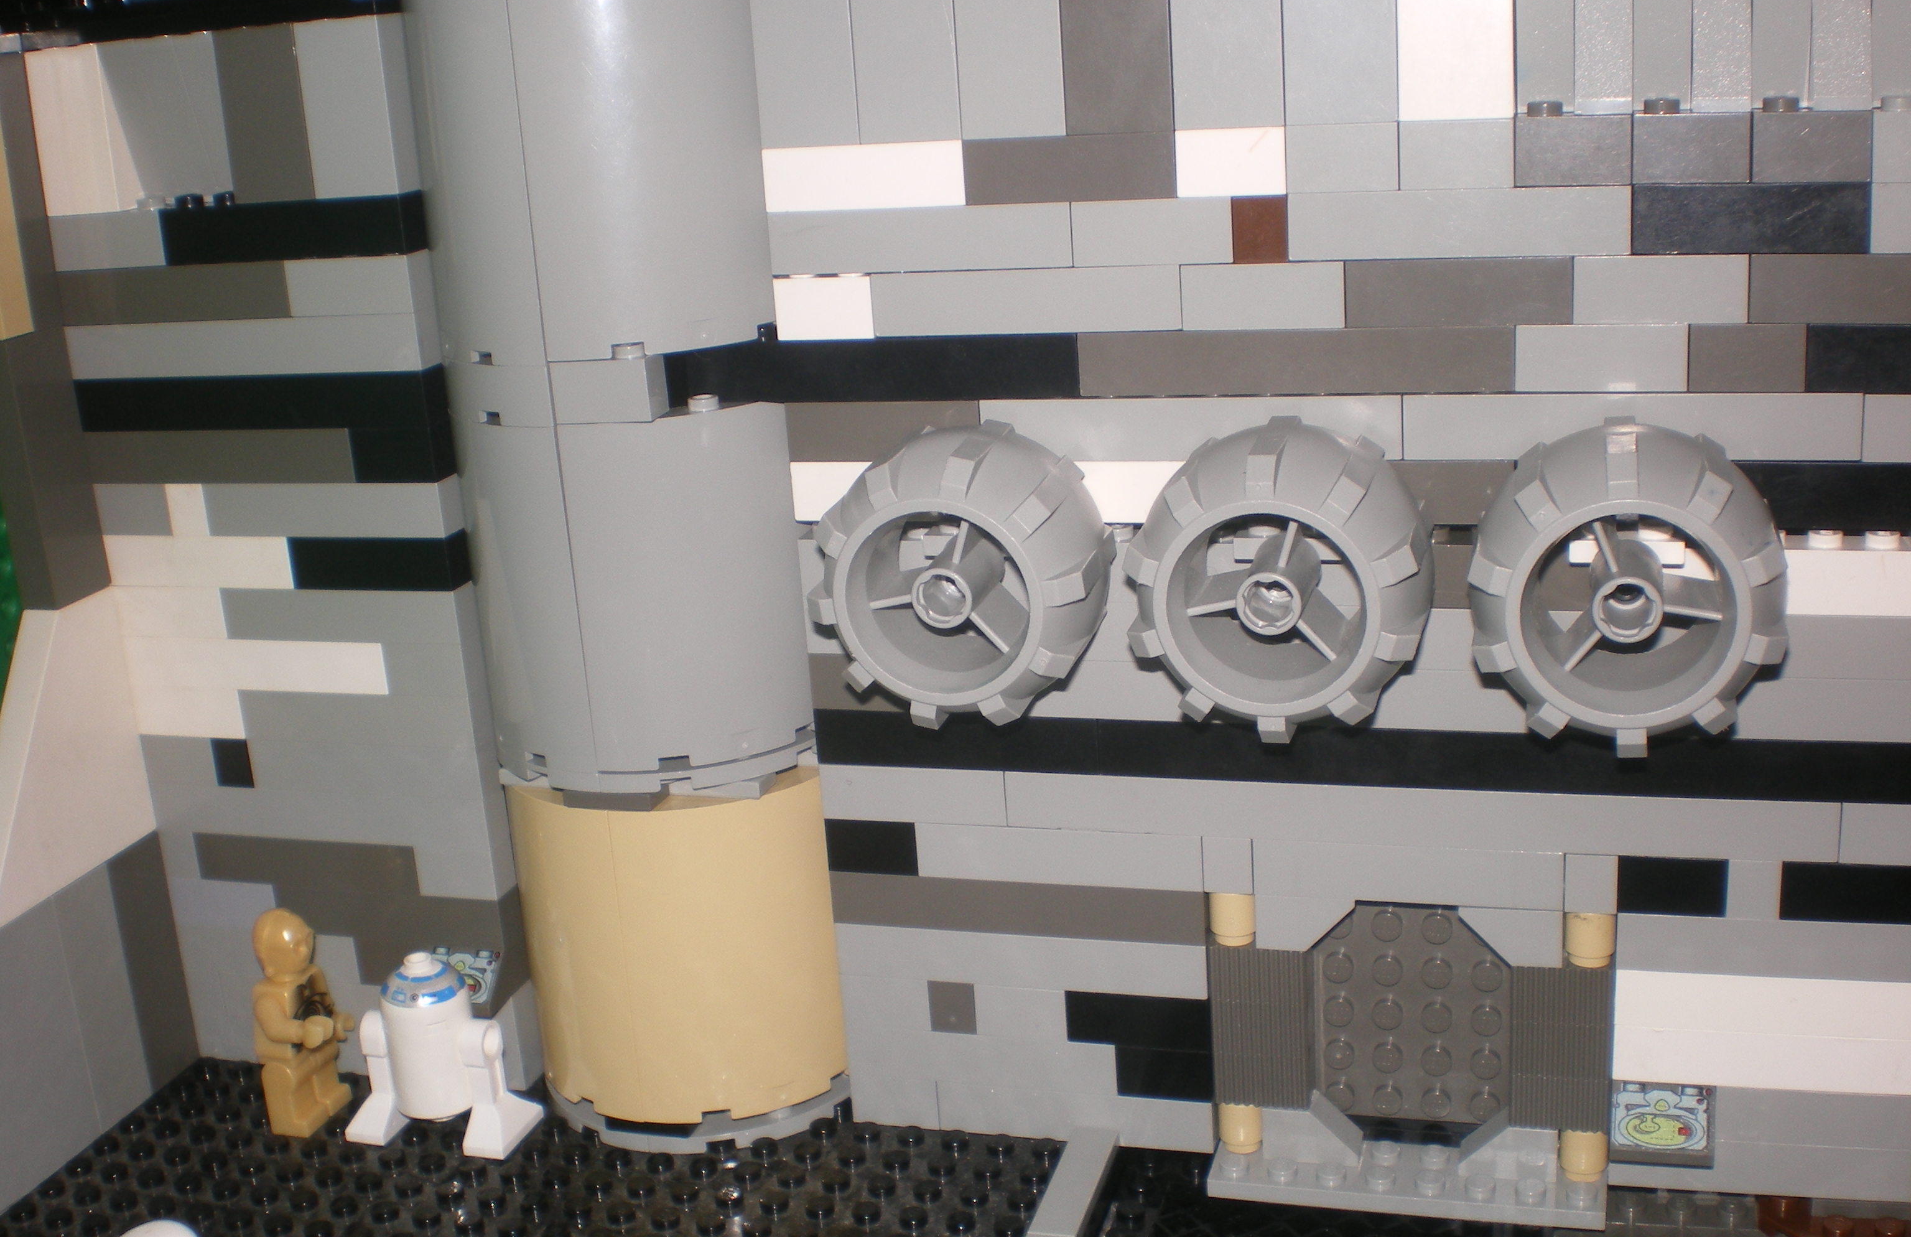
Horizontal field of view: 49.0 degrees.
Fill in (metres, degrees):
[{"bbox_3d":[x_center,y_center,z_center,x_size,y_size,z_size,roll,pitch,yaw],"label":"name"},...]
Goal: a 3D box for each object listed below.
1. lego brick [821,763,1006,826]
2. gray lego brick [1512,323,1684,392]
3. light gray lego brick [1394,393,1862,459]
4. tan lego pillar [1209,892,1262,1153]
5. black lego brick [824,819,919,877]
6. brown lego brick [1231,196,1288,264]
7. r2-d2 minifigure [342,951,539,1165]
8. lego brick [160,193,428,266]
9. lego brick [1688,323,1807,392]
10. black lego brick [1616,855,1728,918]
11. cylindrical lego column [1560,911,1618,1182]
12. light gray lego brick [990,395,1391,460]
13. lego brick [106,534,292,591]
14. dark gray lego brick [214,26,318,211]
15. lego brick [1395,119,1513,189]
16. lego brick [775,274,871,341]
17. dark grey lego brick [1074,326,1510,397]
[{"bbox_3d":[-0.005,0.027,0.350,0.032,0.010,0.016,1,18,17],"label":"lego brick"},{"bbox_3d":[0.093,-0.039,0.302,0.024,0.010,0.016,1,18,17],"label":"gray lego brick"},{"bbox_3d":[0.098,-0.029,0.305,0.064,0.010,0.012,1,17,17],"label":"light gray lego brick"},{"bbox_3d":[0.046,0.066,0.344,0.008,0.048,0.008,-4,16,1],"label":"tan lego pillar"},{"bbox_3d":[-0.013,0.037,0.355,0.016,0.010,0.011,1,17,17],"label":"black lego brick"},{"bbox_3d":[0.045,-0.057,0.306,0.008,0.010,0.008,1,17,17],"label":"brown lego brick"},{"bbox_3d":[-0.093,0.076,0.370,0.032,0.034,0.016,1,17,17],"label":"r2-d2 minifigure"},{"bbox_3d":[-0.111,-0.065,0.353,0.048,0.010,0.008,1,17,17],"label":"lego brick"},{"bbox_3d":[0.110,-0.037,0.293,0.016,0.010,0.008,1,17,17],"label":"lego brick"},{"bbox_3d":[0.108,0.039,0.317,0.016,0.010,0.008,1,17,17],"label":"black lego brick"},{"bbox_3d":[0.100,0.066,0.331,0.008,0.048,0.008,1,17,17],"label":"cylindrical lego column"},{"bbox_3d":[0.036,-0.030,0.319,0.064,0.010,0.008,1,17,17],"label":"light gray lego brick"},{"bbox_3d":[-0.137,-0.012,0.386,0.042,0.010,0.012,1,17,17],"label":"lego brick"},{"bbox_3d":[-0.111,-0.085,0.352,0.016,0.029,0.016,1,18,17],"label":"dark gray lego brick"},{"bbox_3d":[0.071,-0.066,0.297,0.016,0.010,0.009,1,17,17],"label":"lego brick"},{"bbox_3d":[-0.019,-0.050,0.330,0.016,0.010,0.011,1,17,17],"label":"lego brick"},{"bbox_3d":[0.051,-0.039,0.313,0.064,0.010,0.012,1,17,17],"label":"dark grey lego brick"}]

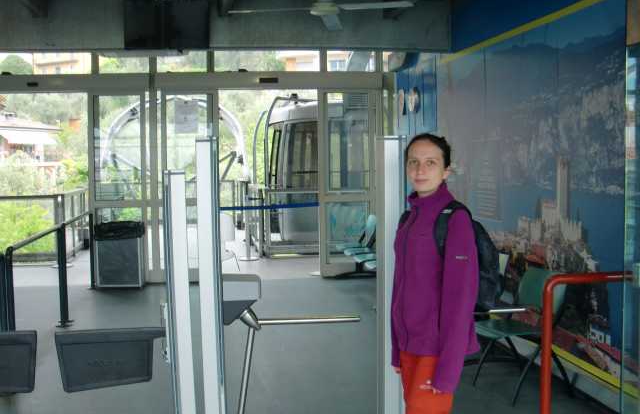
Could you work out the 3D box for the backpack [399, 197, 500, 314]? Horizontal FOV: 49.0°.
[{"bbox_3d":[0.477,0.178,2.530,0.270,0.420,0.300,-5,6,-39],"label":"backpack"}]

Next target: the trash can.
[{"bbox_3d":[-2.450,0.560,8.586,0.560,0.790,0.400,-2,5,-7],"label":"trash can"}]

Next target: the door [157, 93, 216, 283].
[{"bbox_3d":[-1.629,-0.249,8.640,0.710,2.331,0.060,-2,5,-7],"label":"door"}]

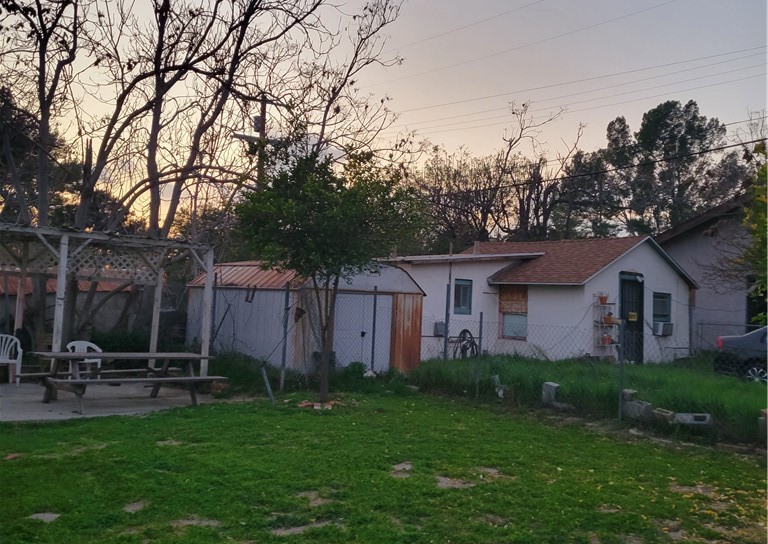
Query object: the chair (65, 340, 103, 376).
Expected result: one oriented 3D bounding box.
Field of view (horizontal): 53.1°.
[{"bbox_3d":[-5.462,1.640,13.999,0.580,0.780,0.570,4,-4,-30],"label":"chair"}]

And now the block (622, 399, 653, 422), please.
[{"bbox_3d":[3.339,1.841,10.150,0.190,0.190,0.390,4,-4,-26],"label":"block"}]

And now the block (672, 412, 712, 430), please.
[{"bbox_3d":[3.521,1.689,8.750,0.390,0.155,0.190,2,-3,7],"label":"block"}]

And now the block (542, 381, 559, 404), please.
[{"bbox_3d":[2.545,1.883,11.700,0.190,0.360,0.190,0,-4,35],"label":"block"}]

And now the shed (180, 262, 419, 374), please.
[{"bbox_3d":[-1.704,0.898,15.995,3.120,2.170,4.050,6,-5,-42],"label":"shed"}]

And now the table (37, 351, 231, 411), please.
[{"bbox_3d":[-3.797,1.566,11.221,2.480,0.740,1.540,6,-5,-44],"label":"table"}]

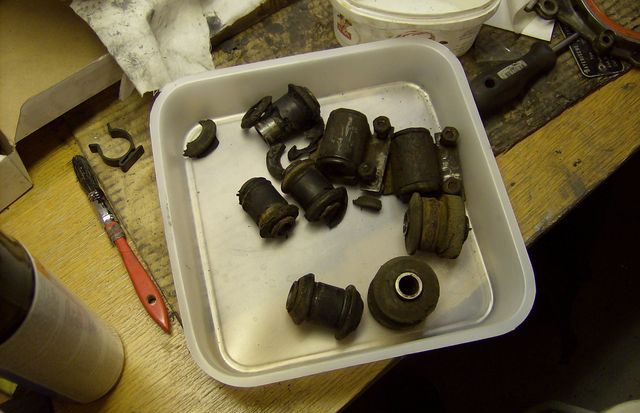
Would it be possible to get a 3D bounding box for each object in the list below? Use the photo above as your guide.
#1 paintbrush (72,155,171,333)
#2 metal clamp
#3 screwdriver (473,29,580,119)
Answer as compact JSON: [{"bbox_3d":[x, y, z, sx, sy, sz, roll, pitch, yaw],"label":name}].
[{"bbox_3d":[-0.177,0.031,0.592,0.018,0.012,0.195,-29,72,-11],"label":"paintbrush"},{"bbox_3d":[-0.190,-0.054,0.623,0.041,0.015,0.029,33,72,11],"label":"metal clamp"},{"bbox_3d":[0.213,-0.144,0.652,0.178,0.035,0.035,-32,72,-12],"label":"screwdriver"}]

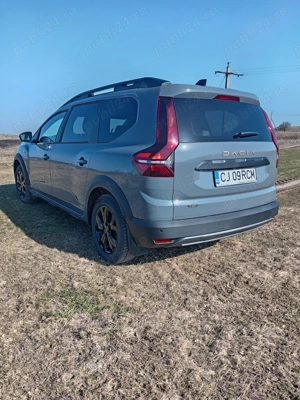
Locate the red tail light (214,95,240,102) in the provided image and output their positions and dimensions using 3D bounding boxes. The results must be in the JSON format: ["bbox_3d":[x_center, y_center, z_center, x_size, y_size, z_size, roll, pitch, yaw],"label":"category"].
[{"bbox_3d":[0.653,-0.848,2.600,0.280,0.042,0.045,-7,15,-35],"label":"red tail light"}]

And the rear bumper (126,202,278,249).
[{"bbox_3d":[0.634,0.171,2.811,1.710,0.280,0.400,-7,15,-35],"label":"rear bumper"}]

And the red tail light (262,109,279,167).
[{"bbox_3d":[1.188,-0.608,3.089,0.310,0.600,0.290,-7,15,-35],"label":"red tail light"}]

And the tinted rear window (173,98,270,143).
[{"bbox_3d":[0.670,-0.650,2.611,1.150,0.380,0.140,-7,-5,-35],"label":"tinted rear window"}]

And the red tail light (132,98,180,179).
[{"bbox_3d":[0.070,-0.463,2.293,0.310,0.600,0.290,-7,15,-35],"label":"red tail light"}]

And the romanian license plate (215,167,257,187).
[{"bbox_3d":[0.730,-0.188,2.611,0.520,0.118,0.025,-7,6,-35],"label":"romanian license plate"}]

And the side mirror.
[{"bbox_3d":[-1.716,-0.878,4.344,0.190,0.145,0.130,-7,15,-35],"label":"side mirror"}]

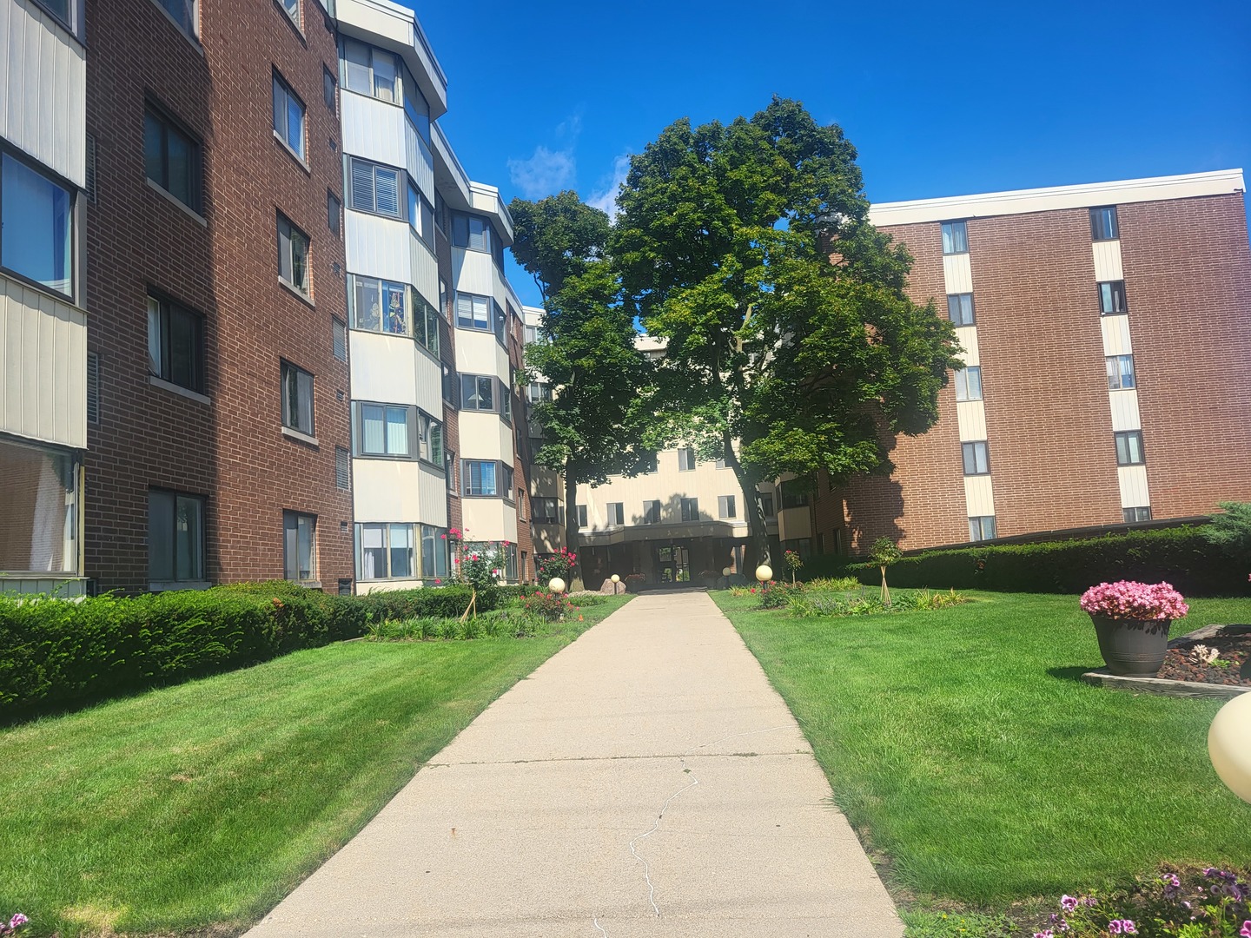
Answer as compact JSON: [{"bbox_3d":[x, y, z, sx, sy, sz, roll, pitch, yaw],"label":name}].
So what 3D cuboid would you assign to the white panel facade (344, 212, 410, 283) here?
[{"bbox_3d":[-5.087,-4.583,19.369,1.420,1.340,0.150,2,-9,-43],"label":"white panel facade"}]

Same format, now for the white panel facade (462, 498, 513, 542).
[{"bbox_3d":[-3.994,1.581,28.743,0.700,1.340,2.750,-7,-7,30],"label":"white panel facade"}]

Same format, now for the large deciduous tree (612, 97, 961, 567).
[{"bbox_3d":[5.384,-4.495,31.660,11.200,15.600,10.500,-4,-6,0],"label":"large deciduous tree"}]

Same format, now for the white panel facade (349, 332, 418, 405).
[{"bbox_3d":[-4.922,-2.034,19.082,1.420,1.340,0.150,2,-9,-43],"label":"white panel facade"}]

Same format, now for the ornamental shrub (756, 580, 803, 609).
[{"bbox_3d":[3.439,2.806,20.995,1.020,0.640,0.950,-4,-6,0],"label":"ornamental shrub"}]

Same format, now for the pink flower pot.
[{"bbox_3d":[4.123,1.434,7.660,0.660,0.500,0.660,-7,-7,28],"label":"pink flower pot"}]

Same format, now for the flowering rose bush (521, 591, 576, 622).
[{"bbox_3d":[-1.747,3.138,21.396,1.200,0.720,1.100,-4,-6,0],"label":"flowering rose bush"}]

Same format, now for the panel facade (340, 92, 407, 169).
[{"bbox_3d":[-5.263,-7.082,19.650,1.420,1.340,0.150,2,-9,-43],"label":"panel facade"}]

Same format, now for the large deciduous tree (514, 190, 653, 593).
[{"bbox_3d":[-1.731,-3.025,36.576,5.800,15.300,5.800,-4,-6,0],"label":"large deciduous tree"}]

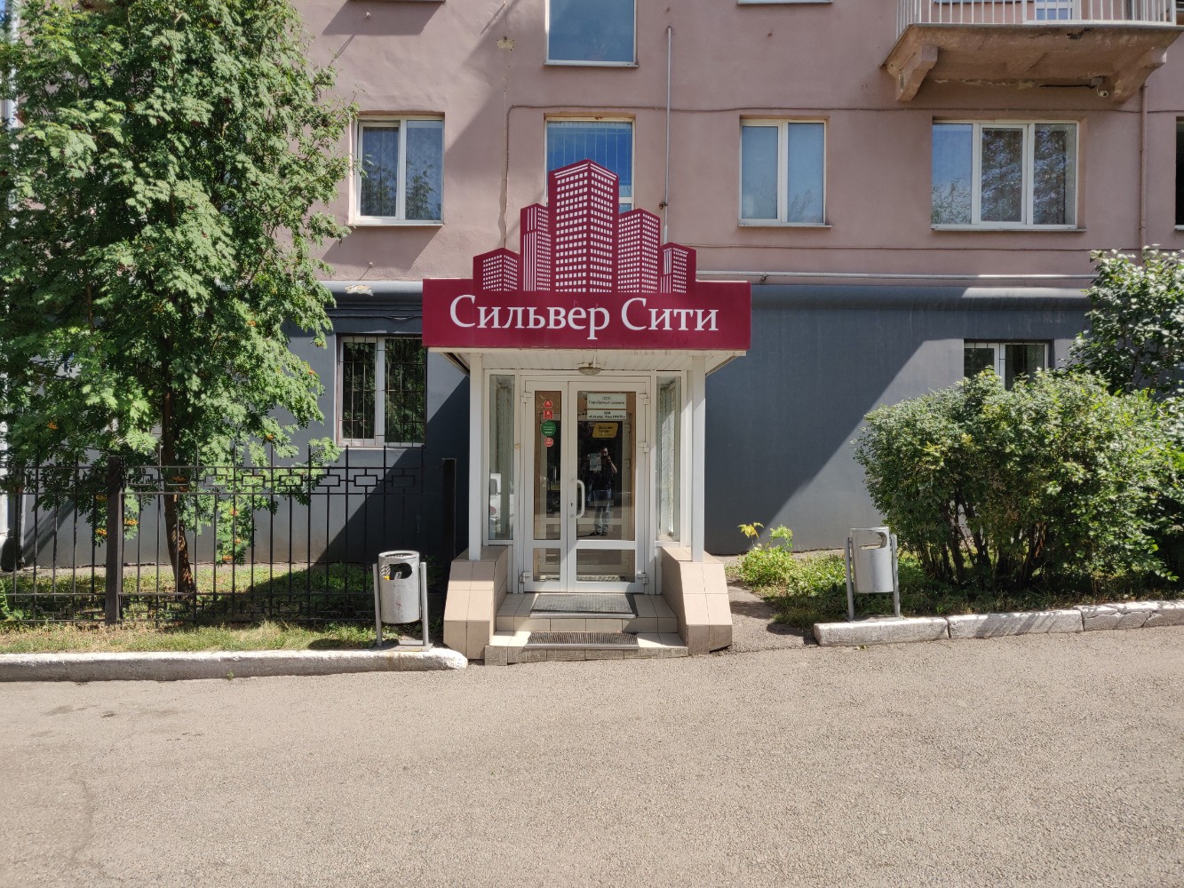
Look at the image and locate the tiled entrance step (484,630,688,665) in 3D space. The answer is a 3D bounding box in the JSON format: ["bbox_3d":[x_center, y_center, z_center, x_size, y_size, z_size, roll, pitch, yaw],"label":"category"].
[{"bbox_3d":[-0.036,1.665,6.980,1.580,0.140,0.520,1,0,1],"label":"tiled entrance step"}]

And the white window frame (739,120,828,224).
[{"bbox_3d":[2.579,-3.667,11.560,1.170,1.440,0.100,1,0,1],"label":"white window frame"}]

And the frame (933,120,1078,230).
[{"bbox_3d":[5.545,-3.614,11.510,1.950,1.460,0.100,1,0,1],"label":"frame"}]

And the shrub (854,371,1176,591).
[{"bbox_3d":[4.005,0.368,8.200,2.850,2.030,1.850,1,0,1],"label":"shrub"}]

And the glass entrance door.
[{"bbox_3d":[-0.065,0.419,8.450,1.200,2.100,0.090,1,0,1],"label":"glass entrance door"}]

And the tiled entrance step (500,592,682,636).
[{"bbox_3d":[-0.033,1.534,7.830,1.520,0.130,1.180,1,0,1],"label":"tiled entrance step"}]

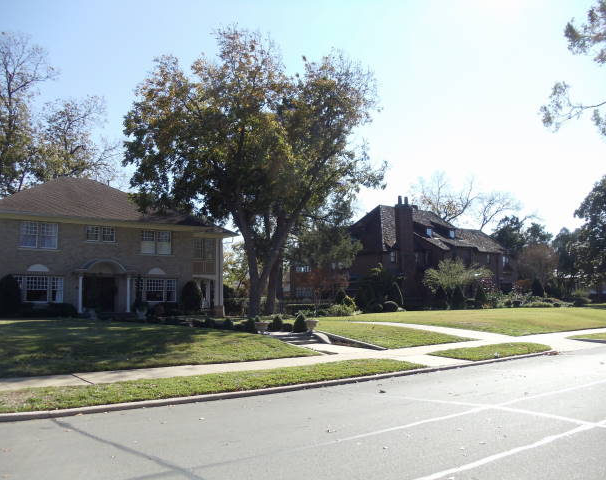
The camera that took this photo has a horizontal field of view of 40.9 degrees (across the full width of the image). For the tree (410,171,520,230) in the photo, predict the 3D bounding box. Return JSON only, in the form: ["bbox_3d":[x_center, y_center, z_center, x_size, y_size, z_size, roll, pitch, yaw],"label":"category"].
[{"bbox_3d":[20.906,-0.249,105.308,14.240,17.660,12.500,-1,-4,11],"label":"tree"}]

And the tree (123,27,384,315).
[{"bbox_3d":[-2.702,-3.845,44.407,14.190,15.970,12.500,0,-4,-4],"label":"tree"}]

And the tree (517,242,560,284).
[{"bbox_3d":[26.049,3.586,89.982,4.650,6.640,4.500,-1,-4,16],"label":"tree"}]

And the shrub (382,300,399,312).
[{"bbox_3d":[7.031,5.313,65.000,1.280,0.880,1.280,0,-4,0],"label":"shrub"}]

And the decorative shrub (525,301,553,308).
[{"bbox_3d":[21.355,5.849,73.769,2.720,0.720,1.700,-1,-4,16],"label":"decorative shrub"}]

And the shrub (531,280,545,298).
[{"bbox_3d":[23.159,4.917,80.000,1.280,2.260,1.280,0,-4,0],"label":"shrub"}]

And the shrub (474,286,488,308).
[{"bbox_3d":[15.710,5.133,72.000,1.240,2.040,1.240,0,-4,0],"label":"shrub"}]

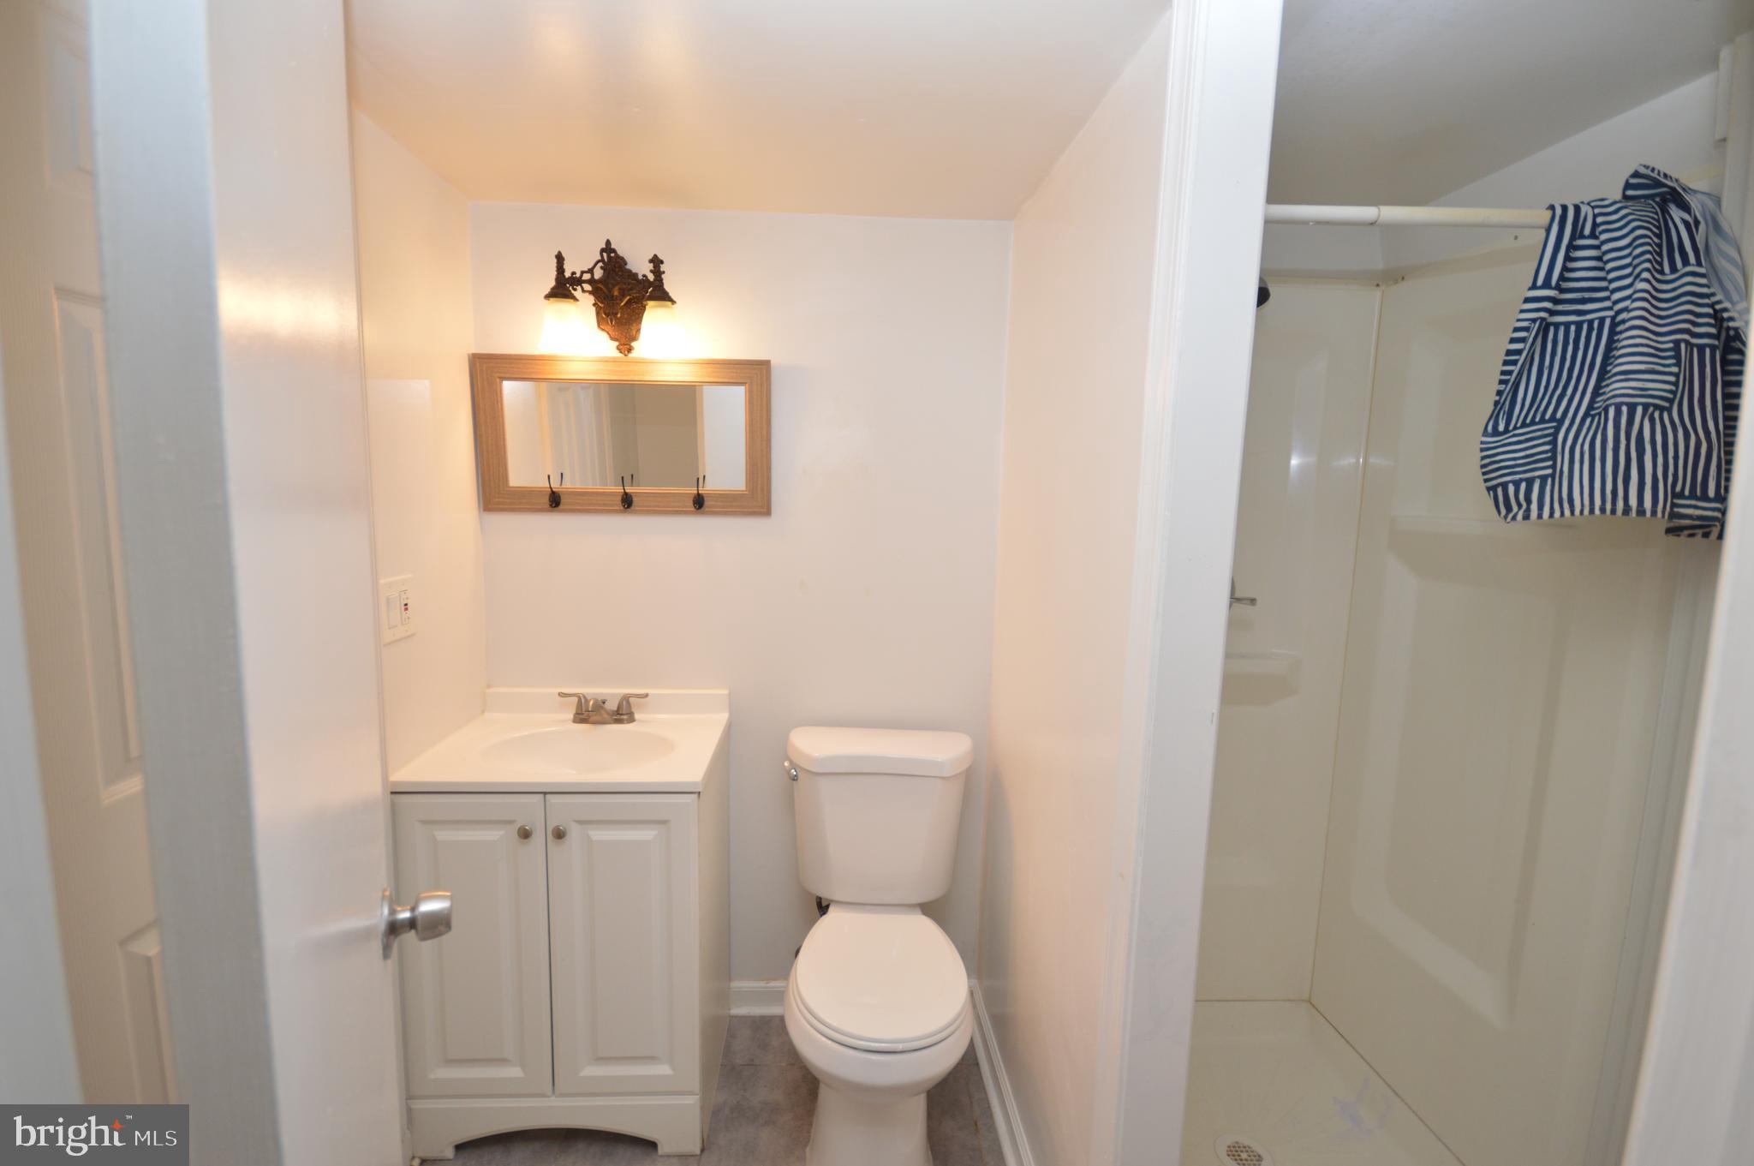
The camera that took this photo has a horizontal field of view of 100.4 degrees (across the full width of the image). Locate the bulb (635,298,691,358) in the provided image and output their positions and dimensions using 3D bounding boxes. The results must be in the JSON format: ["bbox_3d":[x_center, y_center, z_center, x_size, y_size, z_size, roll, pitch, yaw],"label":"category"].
[{"bbox_3d":[-0.481,-0.576,1.652,0.120,0.115,0.120,1,7,-4],"label":"bulb"}]

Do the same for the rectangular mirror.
[{"bbox_3d":[-0.632,-0.366,1.824,0.725,0.388,0.027,1,7,-4],"label":"rectangular mirror"}]

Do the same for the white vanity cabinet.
[{"bbox_3d":[-0.691,0.765,1.749,0.610,0.930,0.460,1,7,-4],"label":"white vanity cabinet"}]

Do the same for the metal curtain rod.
[{"bbox_3d":[0.934,-0.581,1.163,0.840,0.027,0.027,1,7,-1],"label":"metal curtain rod"}]

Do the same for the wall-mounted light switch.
[{"bbox_3d":[-0.963,0.052,1.479,0.012,0.125,0.122,1,7,-4],"label":"wall-mounted light switch"}]

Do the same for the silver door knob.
[{"bbox_3d":[-0.486,0.354,0.773,0.058,0.071,0.071,-2,8,-27],"label":"silver door knob"}]

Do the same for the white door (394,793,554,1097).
[{"bbox_3d":[-0.830,0.761,1.521,0.303,0.685,0.020,1,7,-4],"label":"white door"}]

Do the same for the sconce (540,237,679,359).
[{"bbox_3d":[-0.603,-0.656,1.694,0.300,0.240,0.210,1,7,-4],"label":"sconce"}]

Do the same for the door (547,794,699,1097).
[{"bbox_3d":[-0.526,0.765,1.541,0.303,0.685,0.020,1,7,-4],"label":"door"}]

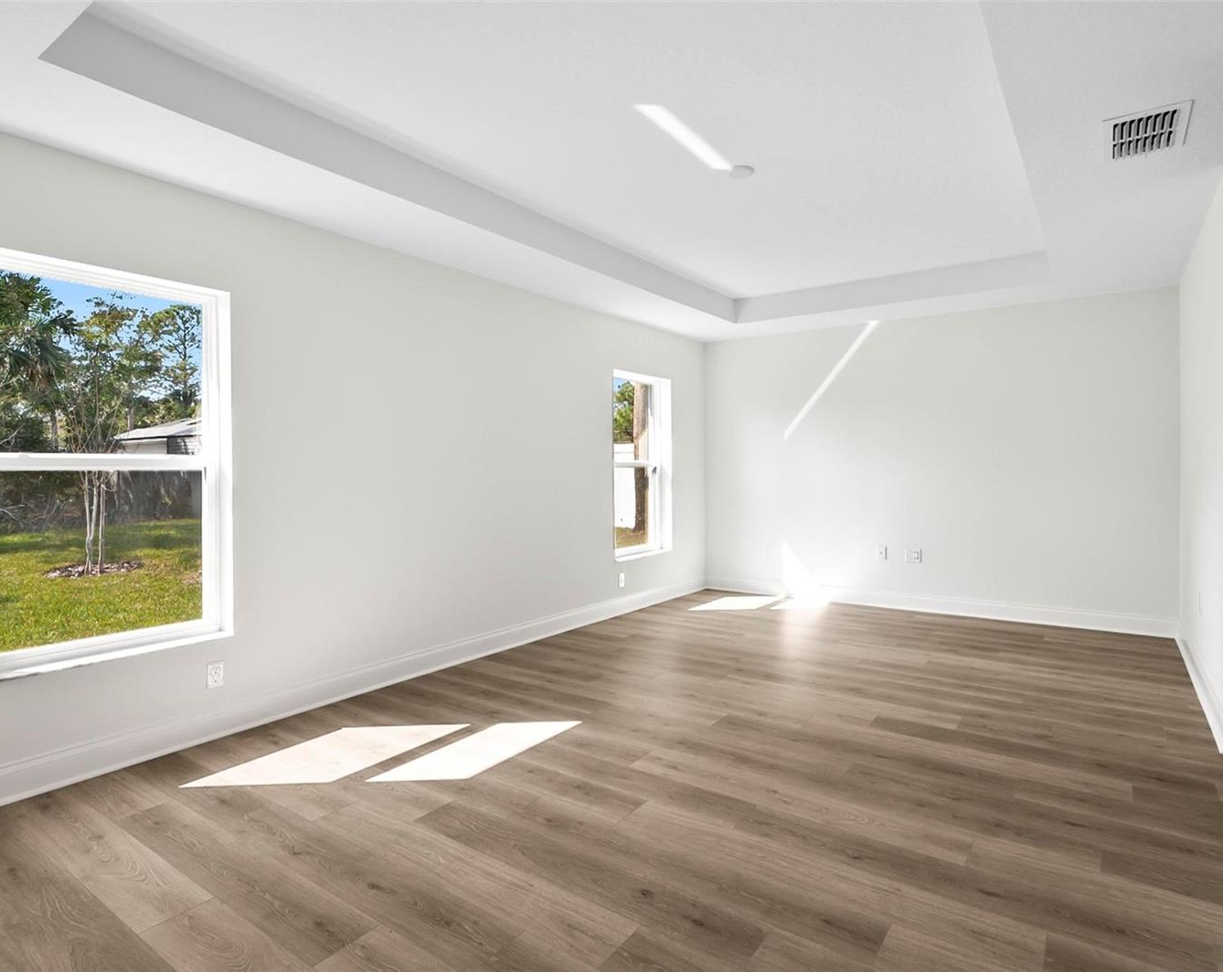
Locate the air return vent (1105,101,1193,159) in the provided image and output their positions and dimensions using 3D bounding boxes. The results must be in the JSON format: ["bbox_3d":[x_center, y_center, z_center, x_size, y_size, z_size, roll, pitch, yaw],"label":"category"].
[{"bbox_3d":[1.982,-1.300,2.415,0.230,0.030,0.380,1,2,38],"label":"air return vent"}]

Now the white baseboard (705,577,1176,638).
[{"bbox_3d":[2.435,0.983,5.478,3.560,0.140,0.030,1,2,33],"label":"white baseboard"}]

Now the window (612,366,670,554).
[{"bbox_3d":[0.255,-0.180,5.713,0.120,1.574,0.879,1,2,38],"label":"window"}]

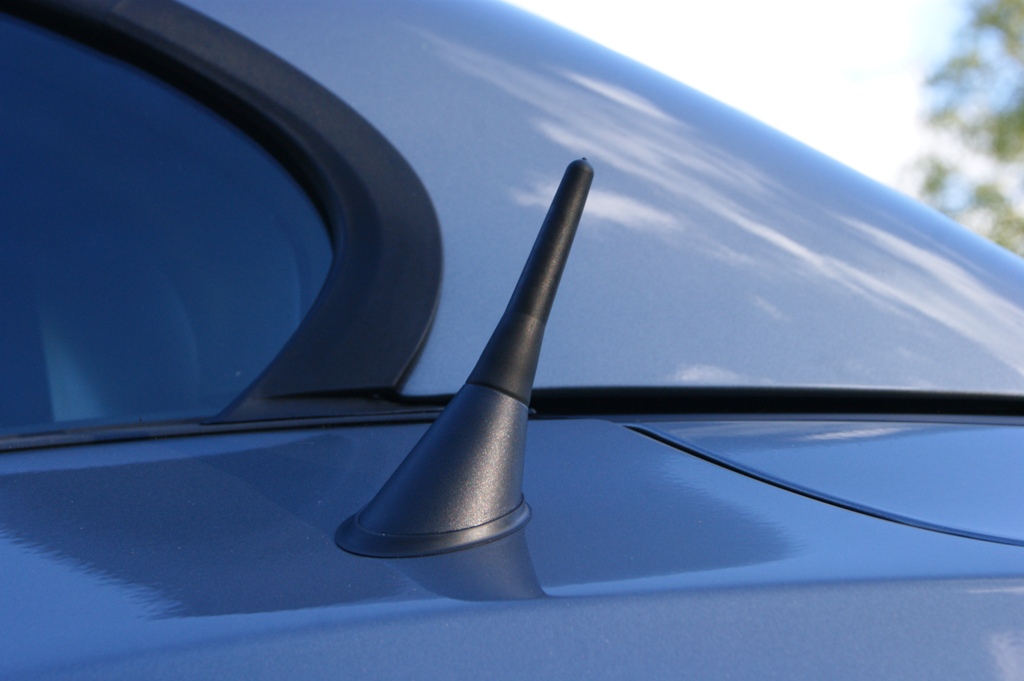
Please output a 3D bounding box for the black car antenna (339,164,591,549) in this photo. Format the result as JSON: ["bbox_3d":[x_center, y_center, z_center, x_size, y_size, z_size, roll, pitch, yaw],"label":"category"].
[{"bbox_3d":[-0.016,0.003,0.764,0.100,0.114,0.059,-10,17,-11],"label":"black car antenna"}]

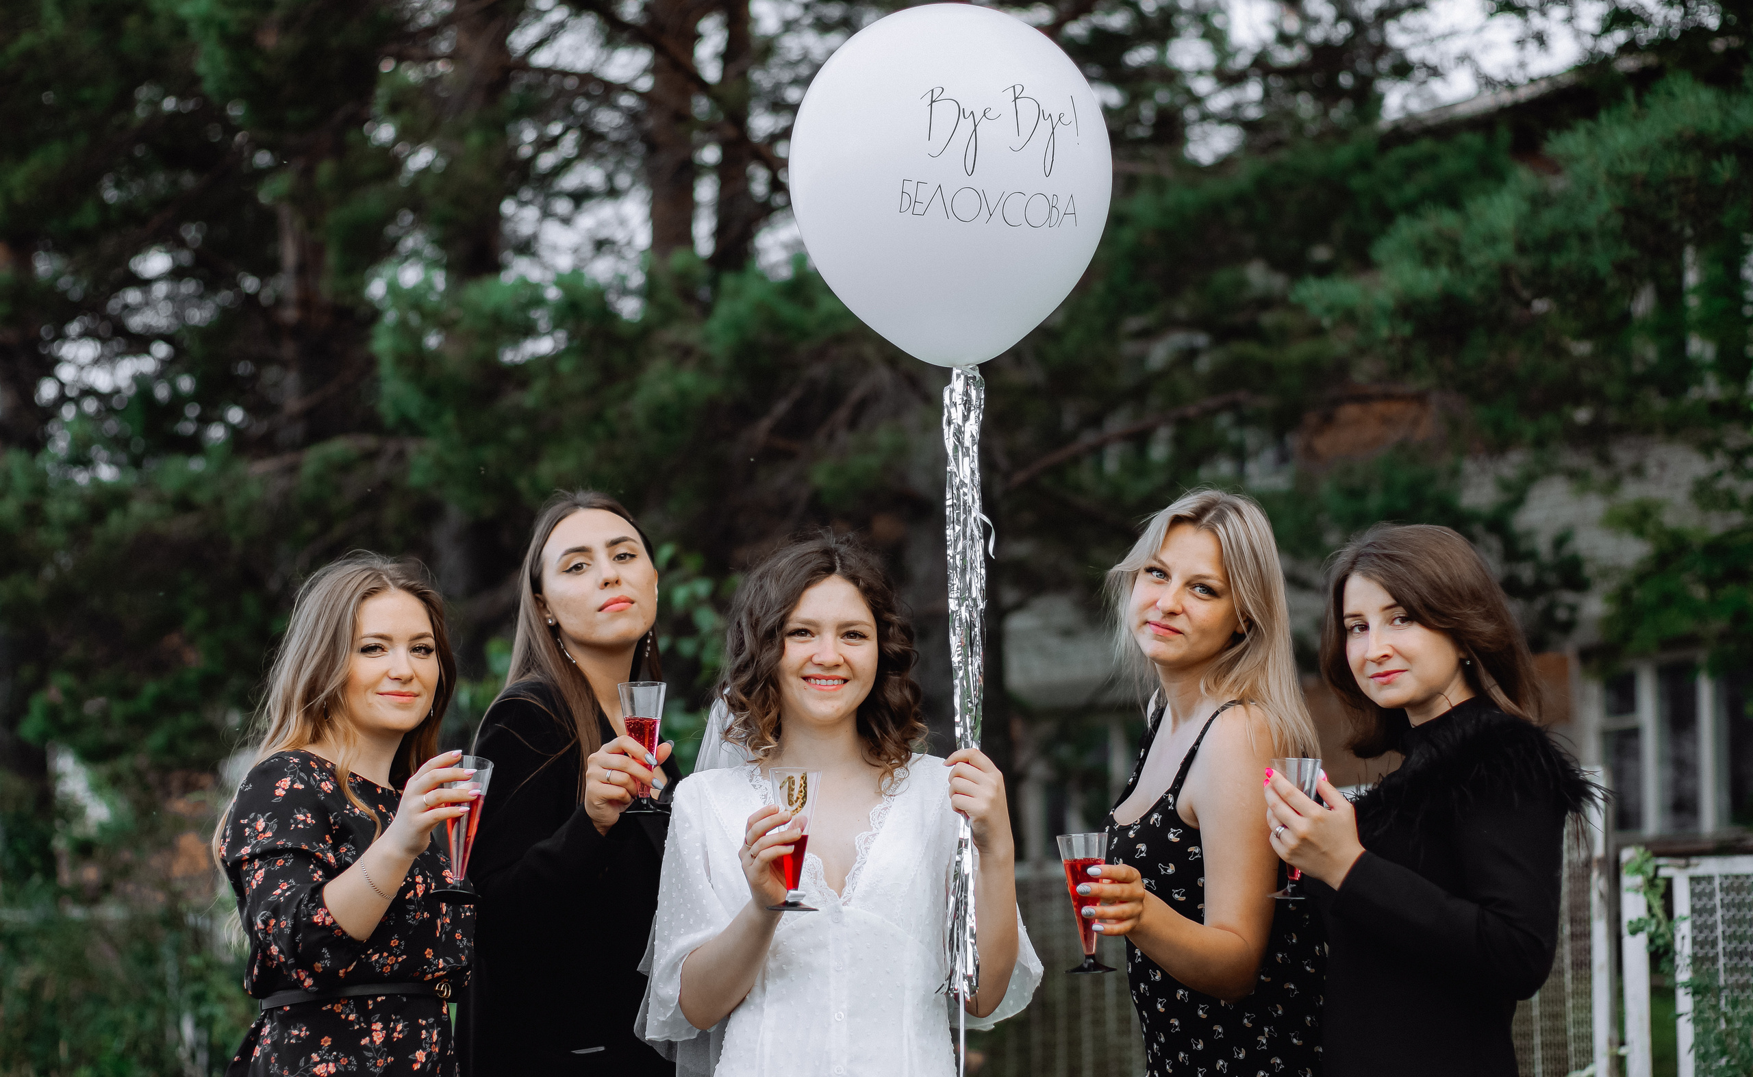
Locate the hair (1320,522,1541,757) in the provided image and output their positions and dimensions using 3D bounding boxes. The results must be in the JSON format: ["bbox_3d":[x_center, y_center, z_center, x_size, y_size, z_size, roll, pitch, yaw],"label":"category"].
[{"bbox_3d":[0.680,0.124,4.480,0.250,0.285,0.270,-3,-5,35],"label":"hair"}]

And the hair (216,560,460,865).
[{"bbox_3d":[-0.669,0.207,4.500,0.290,0.380,0.280,2,-4,-27],"label":"hair"}]

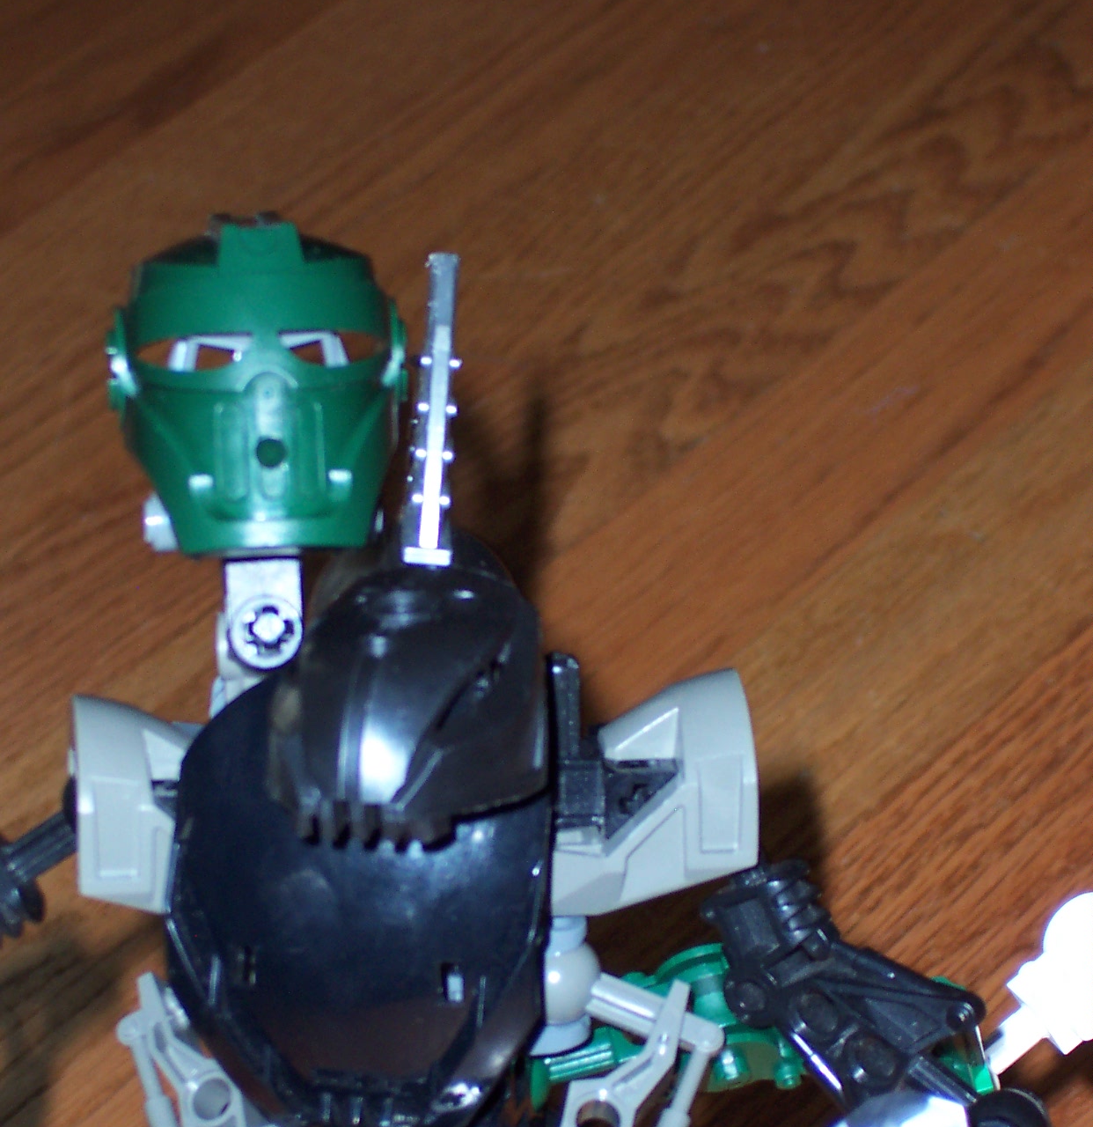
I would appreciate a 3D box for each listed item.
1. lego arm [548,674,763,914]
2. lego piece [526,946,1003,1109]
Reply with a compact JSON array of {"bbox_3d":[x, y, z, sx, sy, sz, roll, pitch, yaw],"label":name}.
[{"bbox_3d":[0.012,0.026,0.685,0.025,0.028,0.021,-2,11,-9],"label":"lego arm"},{"bbox_3d":[0.026,0.056,0.730,0.056,0.019,0.020,0,12,0],"label":"lego piece"}]

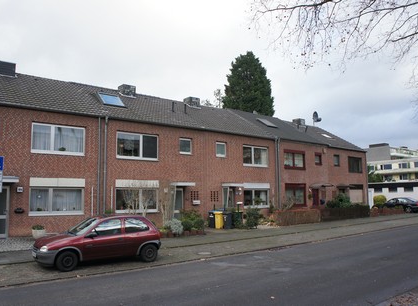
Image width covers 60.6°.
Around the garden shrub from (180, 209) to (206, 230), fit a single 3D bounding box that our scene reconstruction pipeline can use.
[{"bbox_3d":[-0.780,3.360,17.998,1.000,1.030,0.850,5,-8,-37],"label":"garden shrub"}]

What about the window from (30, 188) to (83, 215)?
[{"bbox_3d":[-6.876,2.202,16.279,2.380,1.250,0.150,5,-7,-38],"label":"window"}]

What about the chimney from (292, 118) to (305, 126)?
[{"bbox_3d":[9.206,-3.020,36.439,0.920,0.700,0.920,5,-8,-37],"label":"chimney"}]

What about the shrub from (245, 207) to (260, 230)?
[{"bbox_3d":[2.450,3.664,20.227,0.660,1.150,0.660,5,-8,-37],"label":"shrub"}]

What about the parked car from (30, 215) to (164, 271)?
[{"bbox_3d":[-3.345,2.605,10.760,3.730,1.420,1.640,5,-8,-36],"label":"parked car"}]

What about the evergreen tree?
[{"bbox_3d":[5.272,-3.341,45.953,7.000,20.400,7.000,5,-7,-38],"label":"evergreen tree"}]

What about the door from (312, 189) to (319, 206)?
[{"bbox_3d":[8.413,3.917,28.292,0.930,2.100,0.100,5,-7,-38],"label":"door"}]

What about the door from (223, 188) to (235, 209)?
[{"bbox_3d":[1.281,3.328,22.696,0.950,2.120,0.100,5,-7,-38],"label":"door"}]

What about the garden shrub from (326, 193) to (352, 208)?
[{"bbox_3d":[10.153,4.025,27.996,2.200,1.850,1.700,5,-7,-38],"label":"garden shrub"}]

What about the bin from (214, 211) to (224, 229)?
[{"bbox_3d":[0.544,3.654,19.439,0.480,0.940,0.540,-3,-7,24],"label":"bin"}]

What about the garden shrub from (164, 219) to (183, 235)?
[{"bbox_3d":[-1.634,3.438,16.686,0.750,0.740,0.700,5,-8,-37],"label":"garden shrub"}]

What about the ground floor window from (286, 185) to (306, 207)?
[{"bbox_3d":[6.445,3.130,26.471,2.300,1.630,0.160,5,-8,-37],"label":"ground floor window"}]

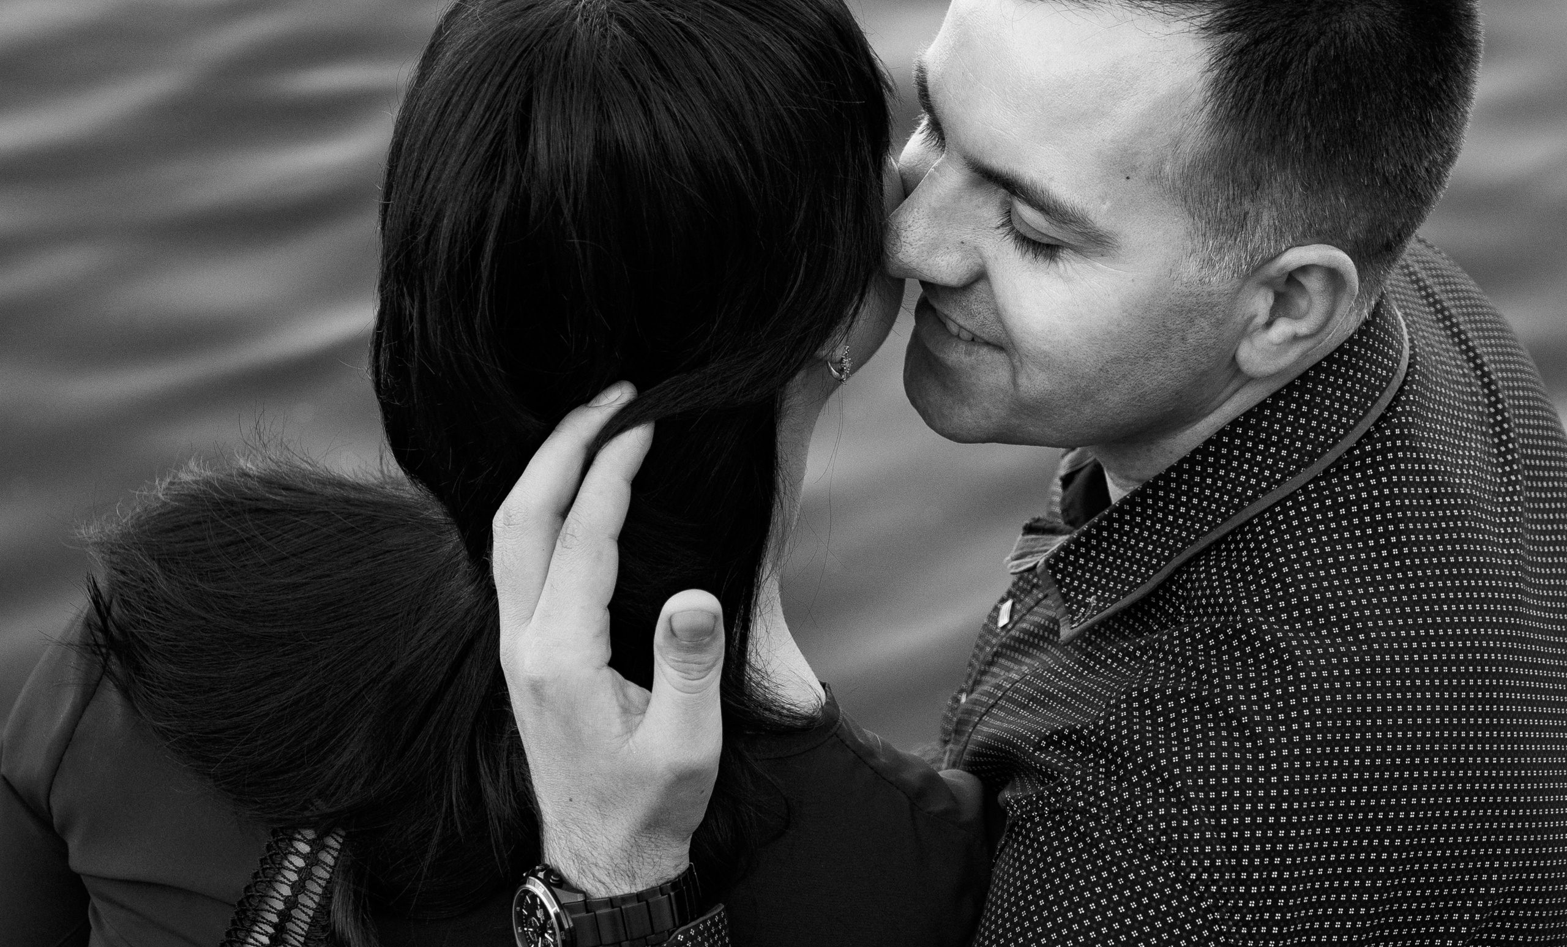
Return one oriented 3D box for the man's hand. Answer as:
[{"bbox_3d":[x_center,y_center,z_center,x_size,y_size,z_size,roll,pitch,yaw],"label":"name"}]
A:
[{"bbox_3d":[-0.064,0.061,1.340,0.077,0.187,0.100,-3,9,-19],"label":"man's hand"}]

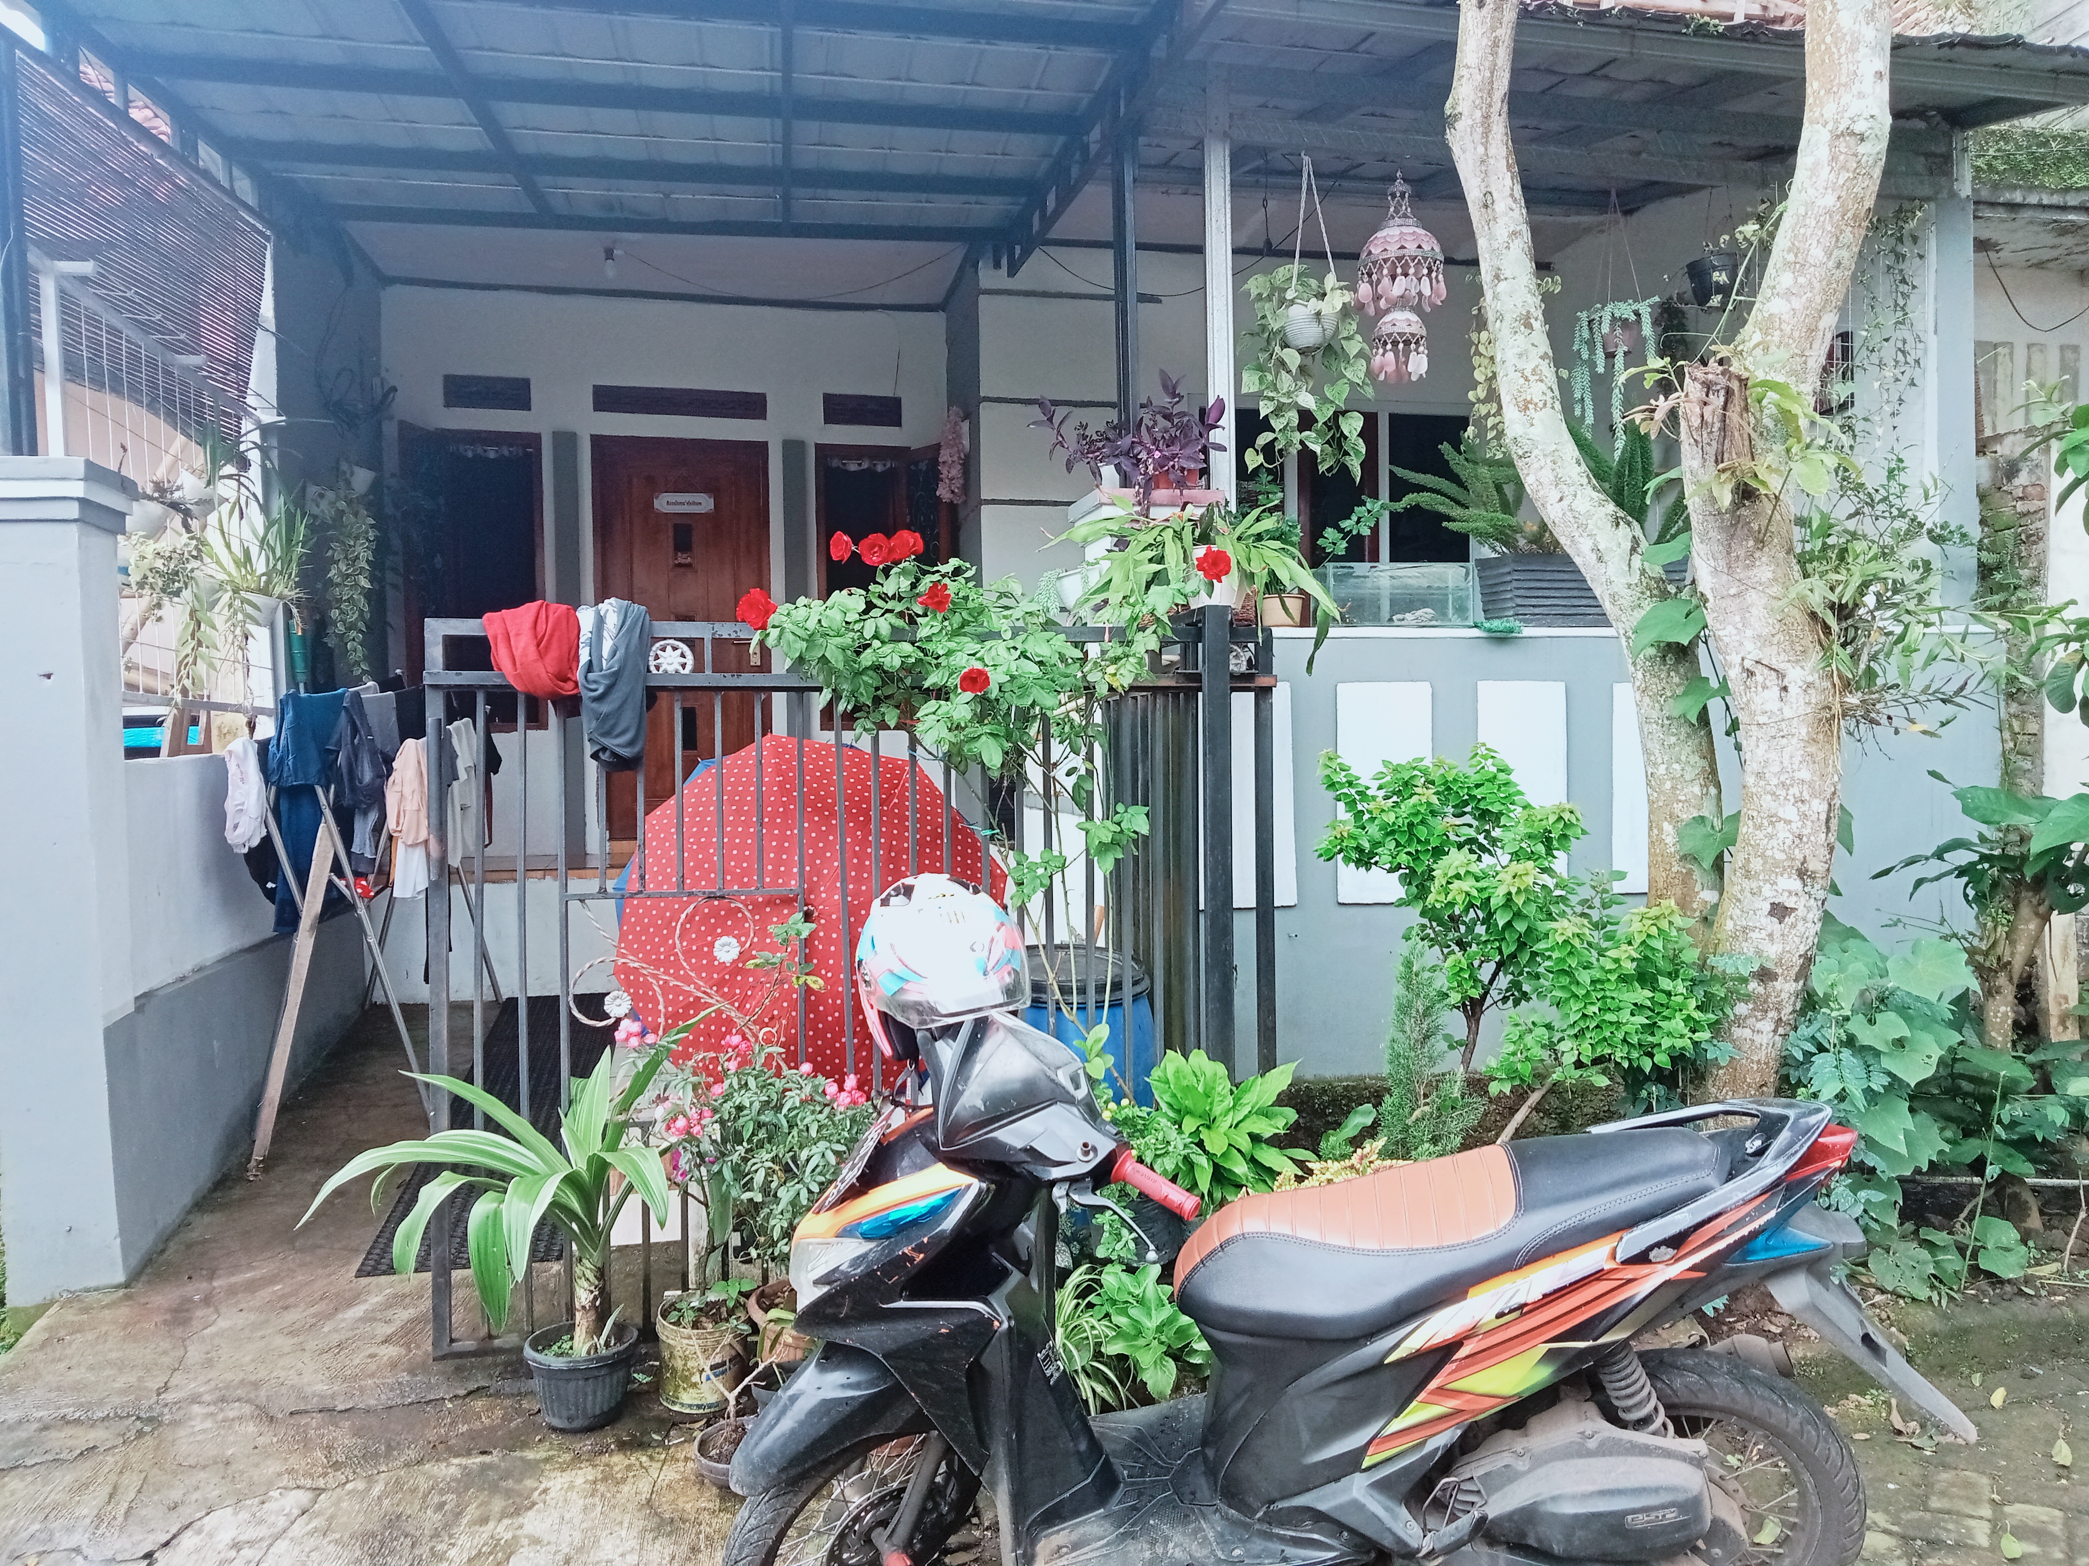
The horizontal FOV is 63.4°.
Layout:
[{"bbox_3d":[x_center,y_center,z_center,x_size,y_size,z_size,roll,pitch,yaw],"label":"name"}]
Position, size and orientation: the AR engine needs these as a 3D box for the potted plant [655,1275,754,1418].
[{"bbox_3d":[-0.747,1.238,3.720,0.215,0.270,0.210,-1,2,-13],"label":"potted plant"}]

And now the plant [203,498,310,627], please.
[{"bbox_3d":[-2.377,-0.662,5.100,0.320,0.400,0.300,-1,1,-12],"label":"plant"}]

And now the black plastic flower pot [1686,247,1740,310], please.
[{"bbox_3d":[2.017,-1.522,5.100,0.165,0.180,0.165,-1,2,0],"label":"black plastic flower pot"}]

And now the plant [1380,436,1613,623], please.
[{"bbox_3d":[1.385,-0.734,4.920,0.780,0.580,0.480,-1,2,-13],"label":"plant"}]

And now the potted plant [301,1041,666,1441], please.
[{"bbox_3d":[-1.190,0.966,3.630,0.760,0.790,0.660,-1,2,-13],"label":"potted plant"}]

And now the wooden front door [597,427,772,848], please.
[{"bbox_3d":[-1.920,-0.767,9.054,0.920,2.150,0.080,-1,2,-13],"label":"wooden front door"}]

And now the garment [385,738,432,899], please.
[{"bbox_3d":[-2.251,0.127,6.000,0.180,0.560,0.220,-1,2,-13],"label":"garment"}]

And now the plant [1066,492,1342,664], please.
[{"bbox_3d":[0.410,-0.531,4.350,0.680,0.430,0.520,-1,1,-12],"label":"plant"}]

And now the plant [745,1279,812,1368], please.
[{"bbox_3d":[-0.519,1.154,3.550,0.270,0.260,0.270,-1,1,-12],"label":"plant"}]

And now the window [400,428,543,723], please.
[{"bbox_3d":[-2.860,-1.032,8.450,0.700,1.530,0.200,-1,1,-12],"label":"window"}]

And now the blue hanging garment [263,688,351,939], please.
[{"bbox_3d":[-2.469,0.098,5.650,0.290,0.820,0.240,-1,2,-13],"label":"blue hanging garment"}]

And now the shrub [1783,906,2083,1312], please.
[{"bbox_3d":[2.323,0.862,4.450,0.720,0.950,0.620,-1,1,-12],"label":"shrub"}]

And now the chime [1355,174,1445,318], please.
[{"bbox_3d":[1.023,-1.543,4.850,0.260,0.400,0.260,-1,1,-12],"label":"chime"}]

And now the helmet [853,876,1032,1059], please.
[{"bbox_3d":[-0.164,0.289,2.680,0.250,0.270,0.310,-6,2,-35],"label":"helmet"}]

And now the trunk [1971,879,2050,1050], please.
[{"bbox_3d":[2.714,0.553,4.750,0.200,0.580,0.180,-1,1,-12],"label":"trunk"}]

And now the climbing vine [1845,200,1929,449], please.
[{"bbox_3d":[2.539,-1.387,5.100,0.240,0.730,0.180,-1,1,-12],"label":"climbing vine"}]

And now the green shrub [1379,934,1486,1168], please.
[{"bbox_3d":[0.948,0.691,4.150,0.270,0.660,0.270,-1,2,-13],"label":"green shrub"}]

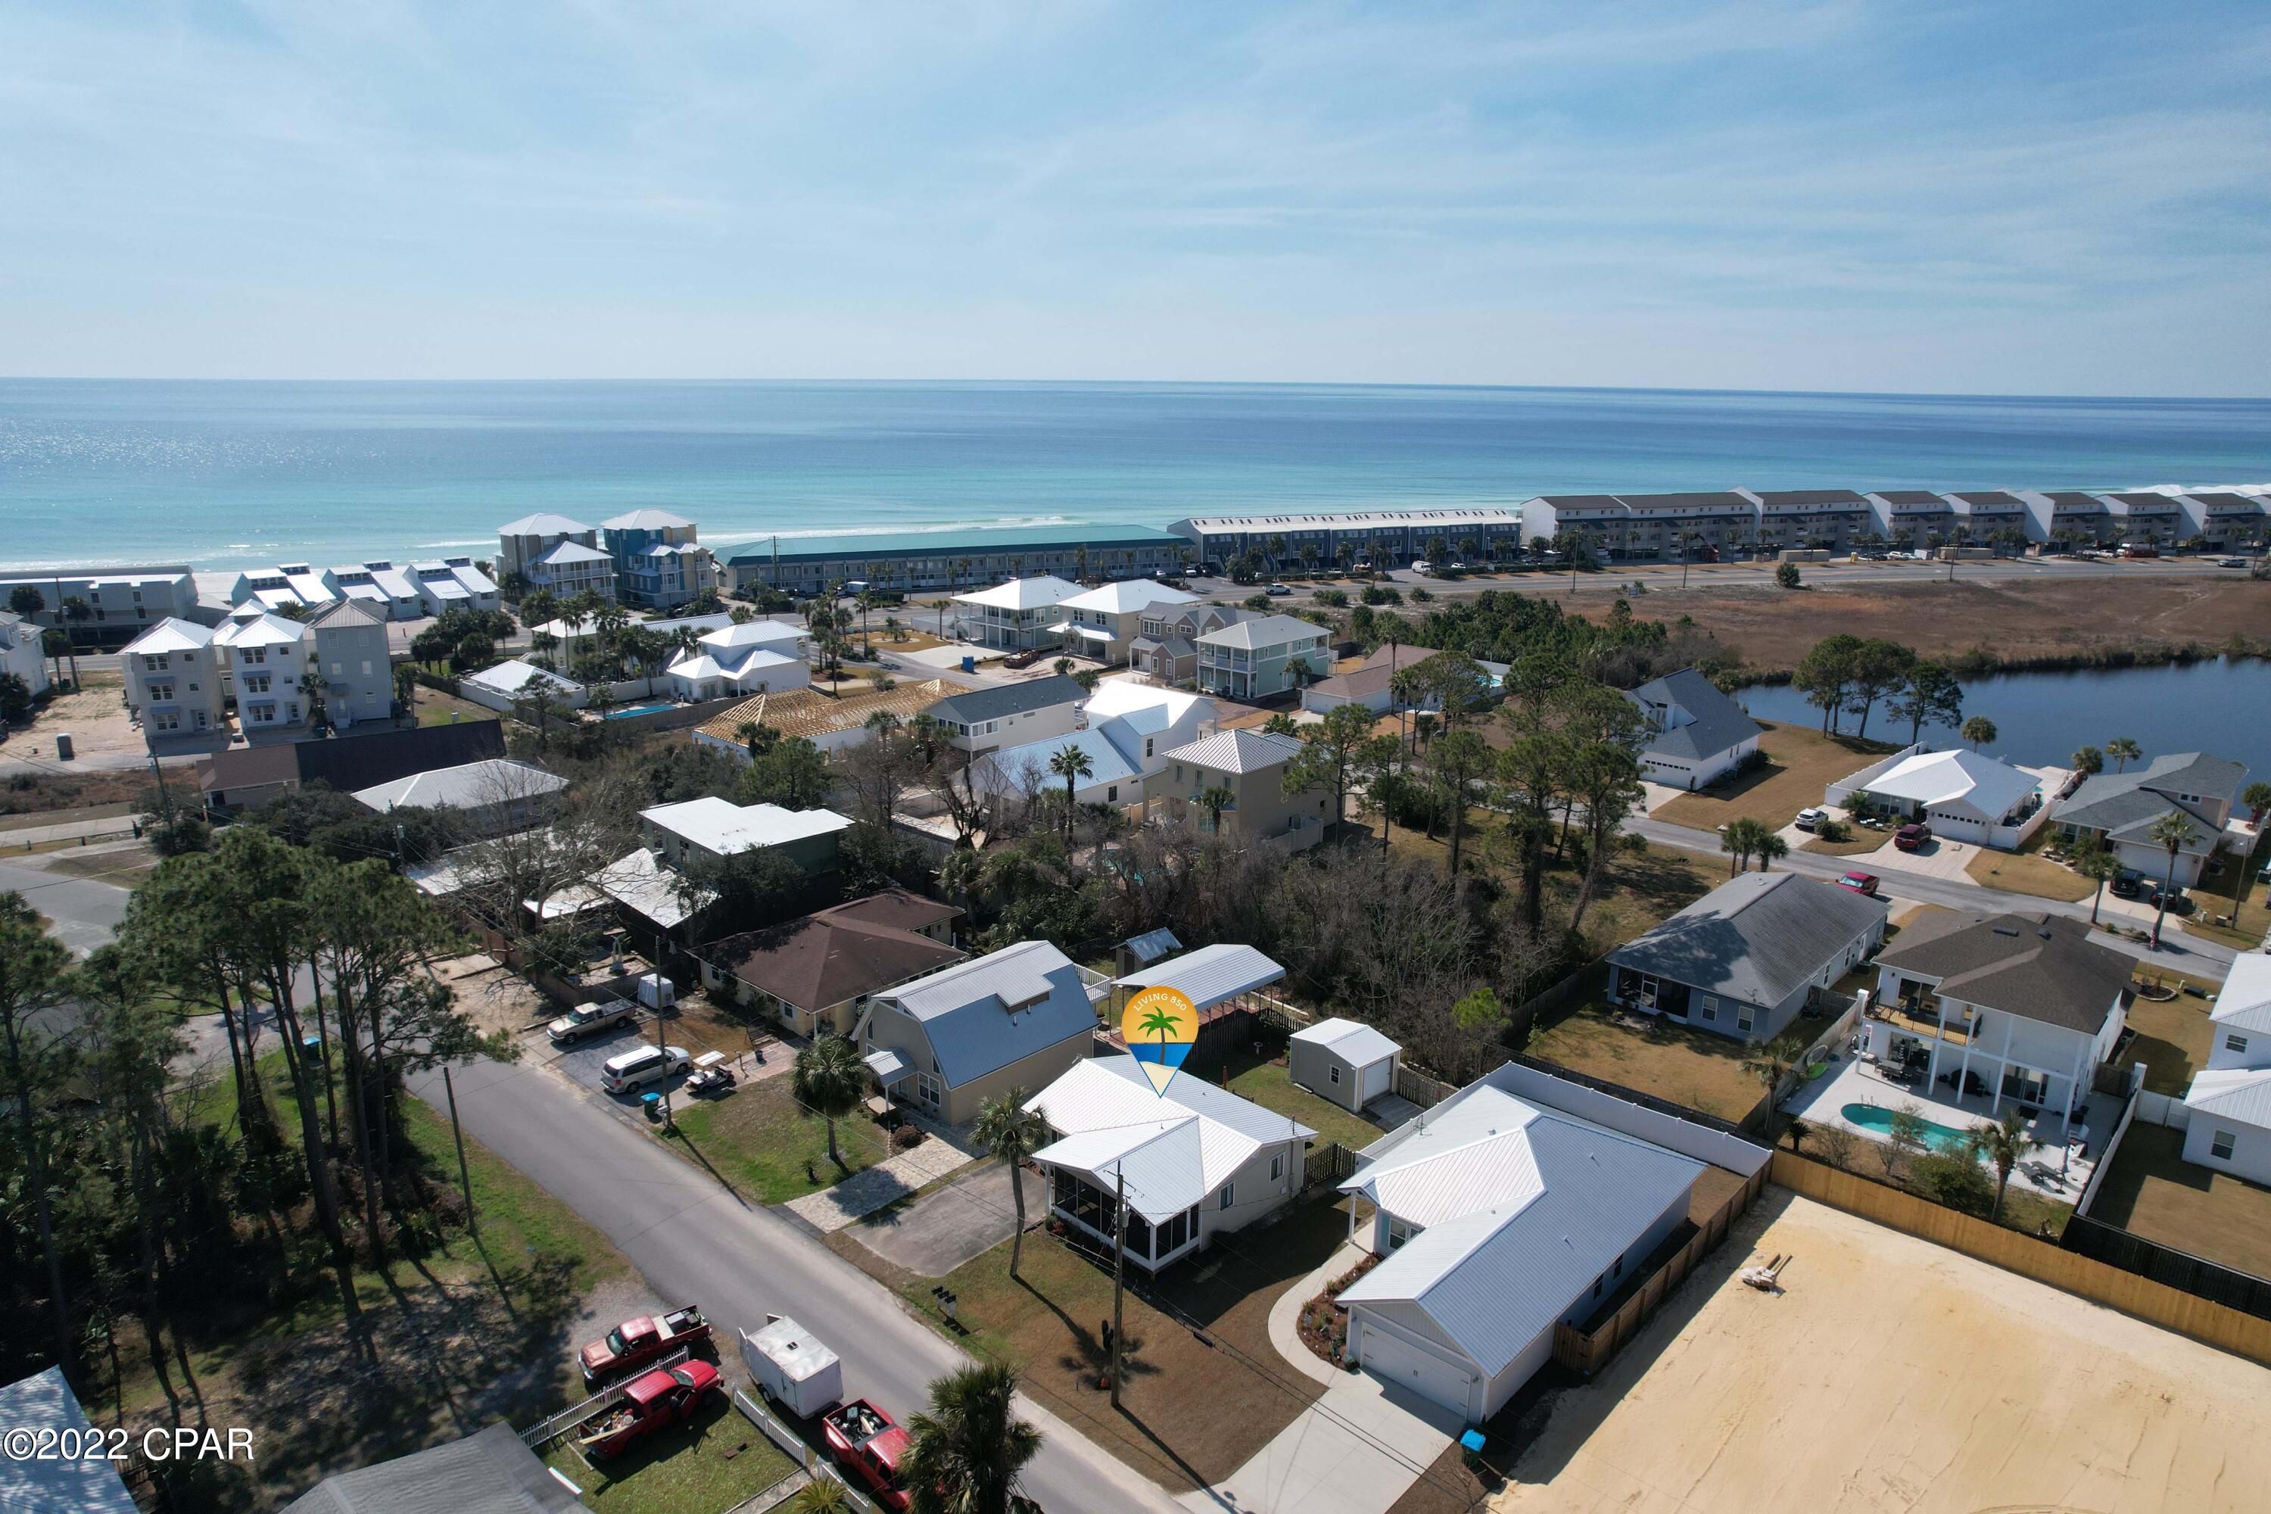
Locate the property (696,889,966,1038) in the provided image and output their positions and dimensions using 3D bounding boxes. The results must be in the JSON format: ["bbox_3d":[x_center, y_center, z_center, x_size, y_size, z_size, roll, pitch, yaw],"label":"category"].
[{"bbox_3d":[-19.460,13.210,97.500,14.700,4.850,17.900,14,20,40],"label":"property"}]

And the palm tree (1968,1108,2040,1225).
[{"bbox_3d":[43.810,20.750,69.900,3.400,6.000,3.400,1,15,0],"label":"palm tree"}]

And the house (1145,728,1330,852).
[{"bbox_3d":[9.972,1.622,129.387,10.890,9.465,13.536,14,20,41],"label":"house"}]

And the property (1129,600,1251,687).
[{"bbox_3d":[8.605,-16.912,190.811,8.222,9.147,20.149,13,20,38],"label":"property"}]

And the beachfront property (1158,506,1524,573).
[{"bbox_3d":[45.616,-46.467,296.058,76.091,11.300,17.000,-5,16,-20],"label":"beachfront property"}]

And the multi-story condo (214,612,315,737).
[{"bbox_3d":[-104.104,-11.037,167.199,8.050,12.200,12.500,-7,17,-24],"label":"multi-story condo"}]

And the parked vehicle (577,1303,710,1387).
[{"bbox_3d":[-20.747,24.605,58.745,5.000,1.720,1.800,-10,19,-35],"label":"parked vehicle"}]

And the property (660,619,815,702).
[{"bbox_3d":[-51.723,-13.255,185.171,10.100,7.900,18.800,13,20,39],"label":"property"}]

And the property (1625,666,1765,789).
[{"bbox_3d":[59.227,-3.926,153.230,14.500,8.700,19.000,14,20,40],"label":"property"}]

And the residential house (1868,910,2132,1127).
[{"bbox_3d":[52.576,14.180,84.775,12.111,9.363,14.961,14,20,41],"label":"residential house"}]

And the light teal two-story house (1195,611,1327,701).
[{"bbox_3d":[16.902,-13.784,180.710,8.842,8.582,18.644,13,20,39],"label":"light teal two-story house"}]

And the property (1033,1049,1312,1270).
[{"bbox_3d":[0.632,19.854,71.616,12.620,4.478,11.602,14,20,41],"label":"property"}]

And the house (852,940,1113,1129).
[{"bbox_3d":[-9.720,15.801,83.052,9.100,6.500,12.700,15,21,42],"label":"house"}]

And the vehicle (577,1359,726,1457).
[{"bbox_3d":[-18.995,25.619,54.924,1.850,1.800,5.200,14,21,42],"label":"vehicle"}]

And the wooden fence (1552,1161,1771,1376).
[{"bbox_3d":[25.980,23.550,66.880,1.750,1.850,20.290,15,21,42],"label":"wooden fence"}]

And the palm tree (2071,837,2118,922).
[{"bbox_3d":[76.040,10.190,109.180,3.200,6.300,3.200,1,15,0],"label":"palm tree"}]

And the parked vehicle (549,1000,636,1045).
[{"bbox_3d":[-34.378,16.623,87.719,4.900,1.680,1.780,-12,20,-39],"label":"parked vehicle"}]

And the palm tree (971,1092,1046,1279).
[{"bbox_3d":[-5.671,19.421,62.738,3.328,9.350,3.328,0,15,0],"label":"palm tree"}]

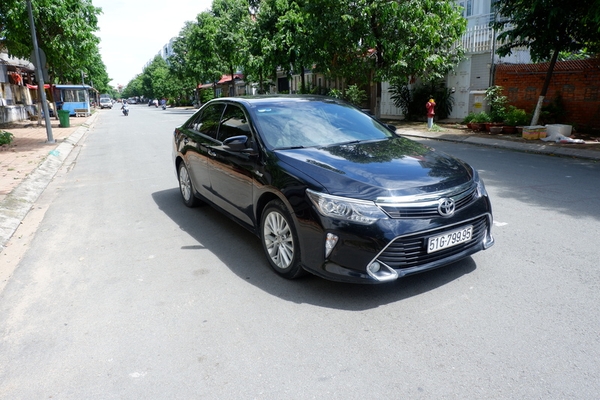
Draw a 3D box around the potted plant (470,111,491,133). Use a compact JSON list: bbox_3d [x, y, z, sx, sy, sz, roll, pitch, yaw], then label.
[{"bbox_3d":[6.235,-2.718,13.817,0.680,0.750,0.680,-7,16,-23],"label":"potted plant"}]

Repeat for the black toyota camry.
[{"bbox_3d":[-0.158,-0.482,4.755,1.900,1.475,4.850,-9,16,-29],"label":"black toyota camry"}]

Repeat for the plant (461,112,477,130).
[{"bbox_3d":[6.188,-2.890,14.690,0.550,0.640,0.550,-7,16,-23],"label":"plant"}]

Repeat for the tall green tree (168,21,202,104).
[{"bbox_3d":[-15.702,-18.912,55.828,5.200,11.900,5.200,-7,16,-23],"label":"tall green tree"}]

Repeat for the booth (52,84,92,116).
[{"bbox_3d":[-20.743,-9.092,36.552,2.900,2.700,2.300,-7,16,-23],"label":"booth"}]

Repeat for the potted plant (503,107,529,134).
[{"bbox_3d":[6.833,-2.515,12.655,0.830,0.900,0.830,-7,16,-23],"label":"potted plant"}]

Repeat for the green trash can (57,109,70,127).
[{"bbox_3d":[-12.101,-4.184,20.536,0.580,0.950,0.520,-7,16,-23],"label":"green trash can"}]

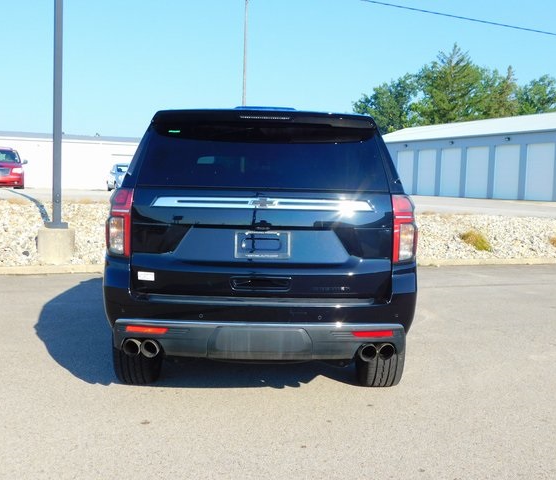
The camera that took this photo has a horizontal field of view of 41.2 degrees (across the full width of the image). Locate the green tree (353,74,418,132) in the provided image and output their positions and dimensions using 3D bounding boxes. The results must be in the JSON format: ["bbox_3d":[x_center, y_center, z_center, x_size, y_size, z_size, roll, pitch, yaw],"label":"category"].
[{"bbox_3d":[10.757,-10.359,74.000,6.604,12.249,6.604,2,4,0],"label":"green tree"}]

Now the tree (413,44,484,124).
[{"bbox_3d":[17.062,-11.824,74.000,7.405,15.534,7.405,2,4,0],"label":"tree"}]

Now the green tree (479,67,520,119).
[{"bbox_3d":[22.065,-10.647,74.000,4.403,13.478,4.403,2,4,0],"label":"green tree"}]

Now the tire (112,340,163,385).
[{"bbox_3d":[-1.002,0.617,5.377,0.285,0.830,0.830,1,4,-3],"label":"tire"}]

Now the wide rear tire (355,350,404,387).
[{"bbox_3d":[0.734,0.661,5.463,0.285,0.830,0.830,1,4,-3],"label":"wide rear tire"}]

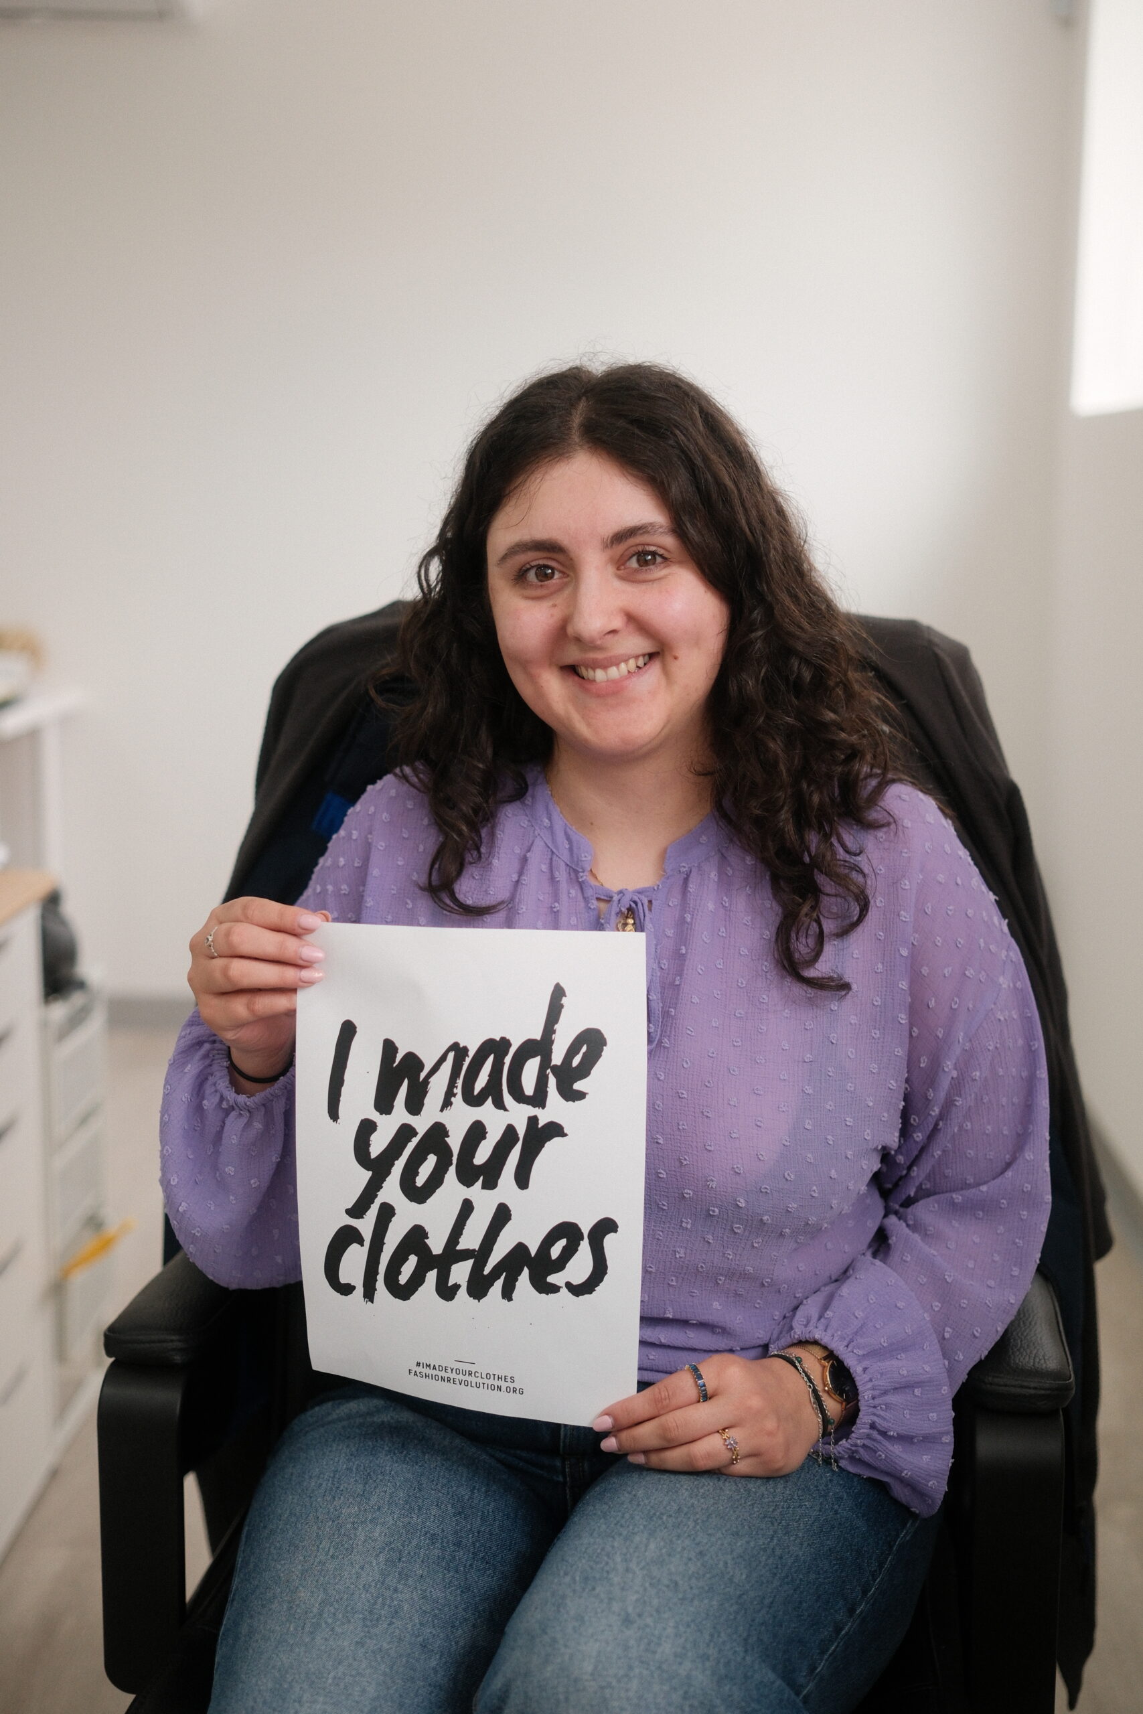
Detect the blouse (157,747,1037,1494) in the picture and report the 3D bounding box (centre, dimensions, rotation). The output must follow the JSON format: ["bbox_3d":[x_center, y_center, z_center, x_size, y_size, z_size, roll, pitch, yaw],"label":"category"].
[{"bbox_3d":[0.032,0.167,1.579,0.560,0.450,0.350,1,8,9],"label":"blouse"}]

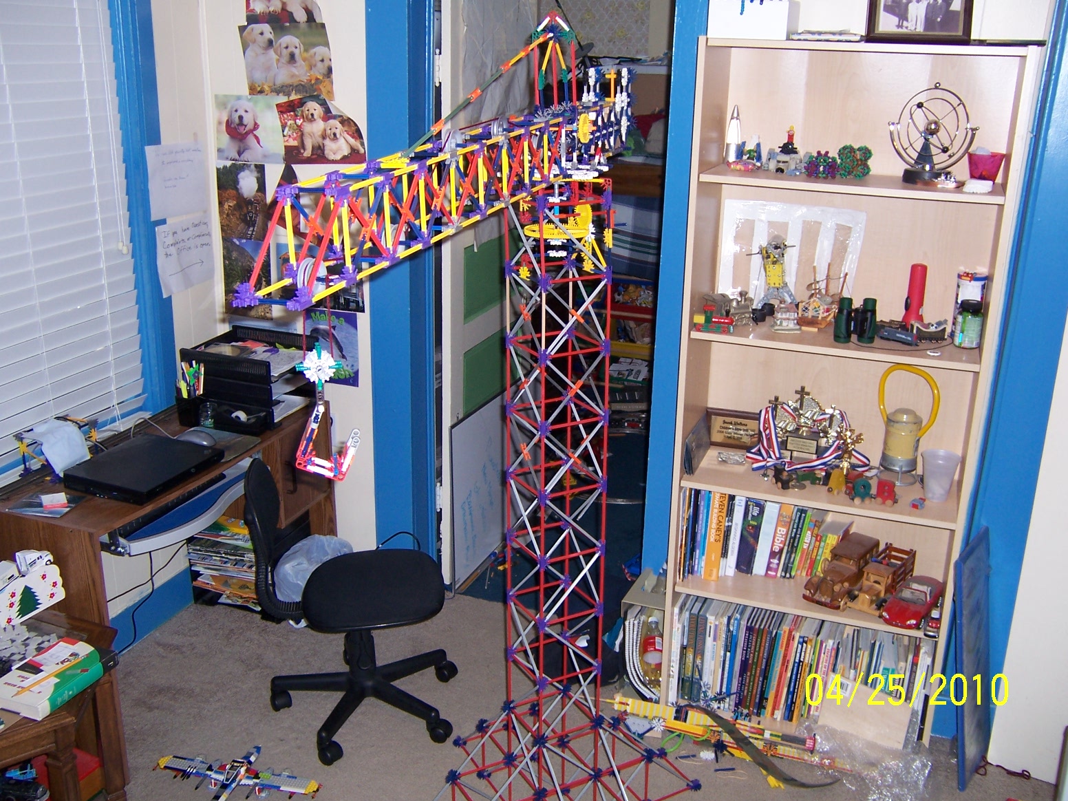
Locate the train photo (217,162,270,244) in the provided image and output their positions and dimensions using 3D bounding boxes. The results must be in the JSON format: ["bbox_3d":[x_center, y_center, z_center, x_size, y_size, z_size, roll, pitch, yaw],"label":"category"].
[{"bbox_3d":[-0.922,-0.627,3.227,0.192,0.246,0.008,8,19,19],"label":"train photo"}]

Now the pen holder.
[{"bbox_3d":[-1.025,0.028,3.040,0.063,0.086,0.063,8,19,19],"label":"pen holder"}]

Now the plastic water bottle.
[{"bbox_3d":[0.360,0.738,3.024,0.068,0.220,0.068,8,19,19],"label":"plastic water bottle"}]

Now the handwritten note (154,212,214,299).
[{"bbox_3d":[-1.082,-0.456,3.172,0.010,0.216,0.275,7,19,16],"label":"handwritten note"}]

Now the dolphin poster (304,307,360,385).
[{"bbox_3d":[-0.647,-0.168,3.257,0.197,0.248,0.008,8,19,19],"label":"dolphin poster"}]

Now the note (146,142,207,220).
[{"bbox_3d":[-1.080,-0.665,3.089,0.010,0.218,0.280,7,19,16],"label":"note"}]

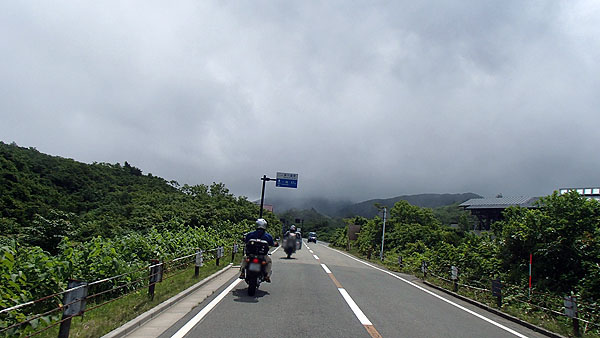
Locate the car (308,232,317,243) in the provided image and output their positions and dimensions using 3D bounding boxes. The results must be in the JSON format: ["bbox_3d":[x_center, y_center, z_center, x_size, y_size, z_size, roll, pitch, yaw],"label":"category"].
[{"bbox_3d":[2.206,12.061,78.000,1.600,1.800,3.800,4,-8,0],"label":"car"}]

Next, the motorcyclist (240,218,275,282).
[{"bbox_3d":[-0.966,1.866,10.200,0.770,1.430,0.850,4,-8,0],"label":"motorcyclist"}]

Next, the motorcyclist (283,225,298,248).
[{"bbox_3d":[-0.479,3.643,23.700,0.780,1.380,0.850,4,-8,0],"label":"motorcyclist"}]

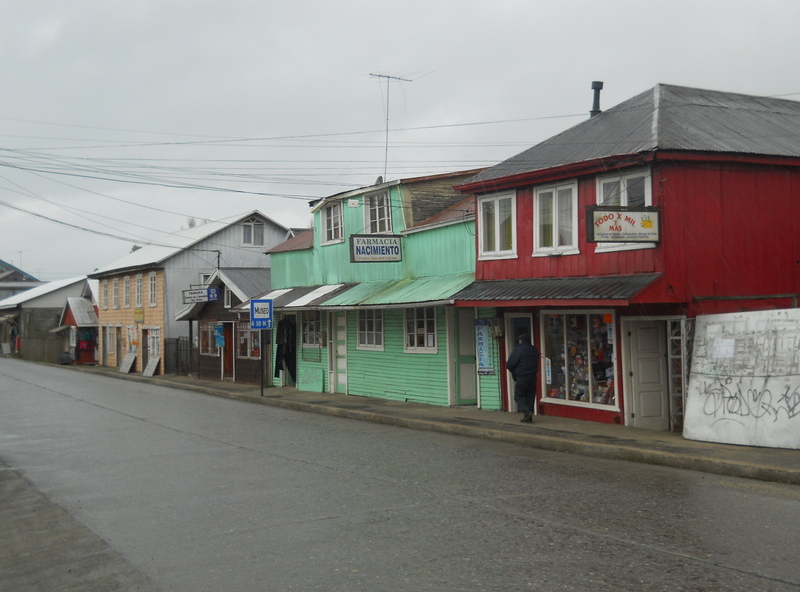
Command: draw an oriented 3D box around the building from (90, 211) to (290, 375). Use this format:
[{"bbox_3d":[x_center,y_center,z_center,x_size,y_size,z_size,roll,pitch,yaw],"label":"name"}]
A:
[{"bbox_3d":[-9.675,-0.065,52.484,9.500,7.400,13.000,0,-1,-30],"label":"building"}]

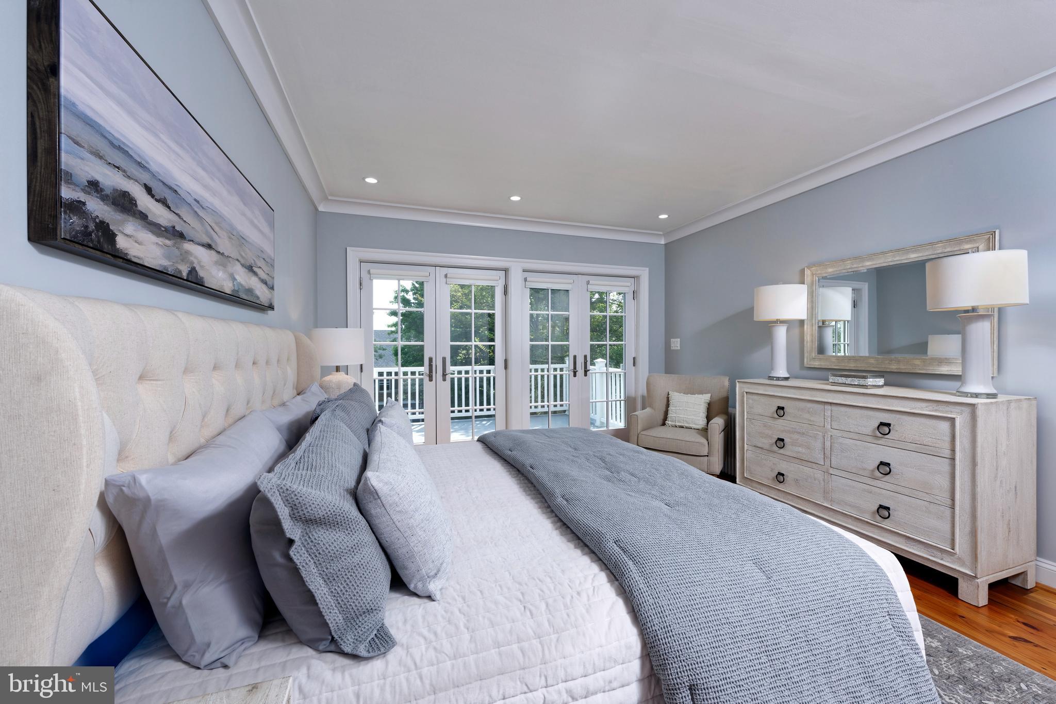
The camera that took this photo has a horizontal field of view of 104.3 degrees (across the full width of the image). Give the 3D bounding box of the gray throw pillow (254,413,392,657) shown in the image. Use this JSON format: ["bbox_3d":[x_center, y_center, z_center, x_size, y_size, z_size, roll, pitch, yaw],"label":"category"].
[{"bbox_3d":[-0.523,0.411,1.220,0.210,0.460,0.840,-27,9,-16],"label":"gray throw pillow"}]

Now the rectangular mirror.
[{"bbox_3d":[2.455,-0.280,2.830,0.045,0.810,1.105,0,0,-18],"label":"rectangular mirror"}]

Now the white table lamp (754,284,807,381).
[{"bbox_3d":[2.014,-0.156,3.278,0.360,0.785,0.360,0,0,-18],"label":"white table lamp"}]

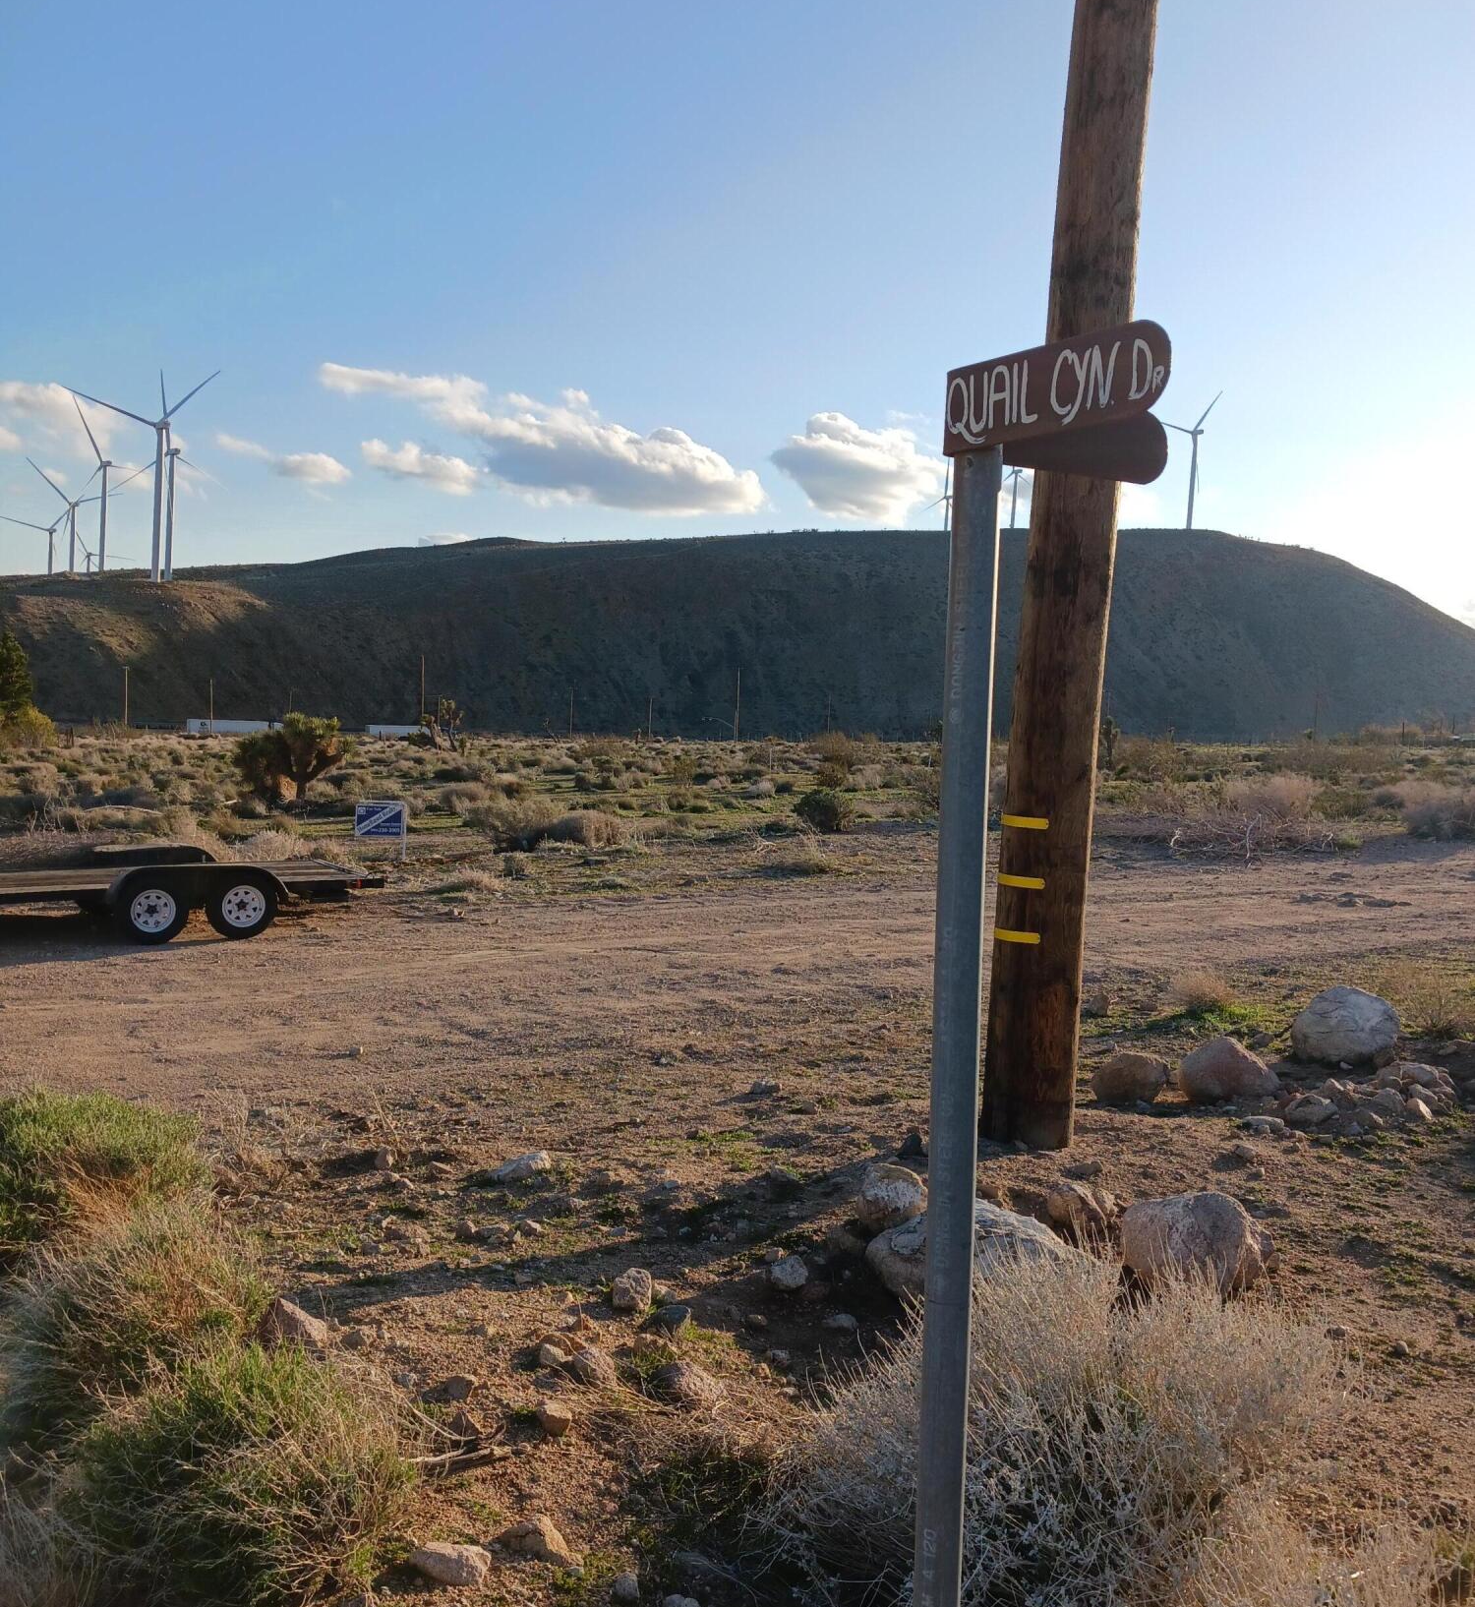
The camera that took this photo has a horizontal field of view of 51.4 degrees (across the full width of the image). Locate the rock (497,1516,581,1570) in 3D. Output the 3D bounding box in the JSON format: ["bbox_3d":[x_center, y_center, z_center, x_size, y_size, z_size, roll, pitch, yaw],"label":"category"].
[{"bbox_3d":[-0.356,1.326,2.752,0.149,0.078,0.104,3,3,0],"label":"rock"}]

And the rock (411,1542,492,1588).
[{"bbox_3d":[-0.500,1.331,2.683,0.140,0.063,0.091,3,3,0],"label":"rock"}]

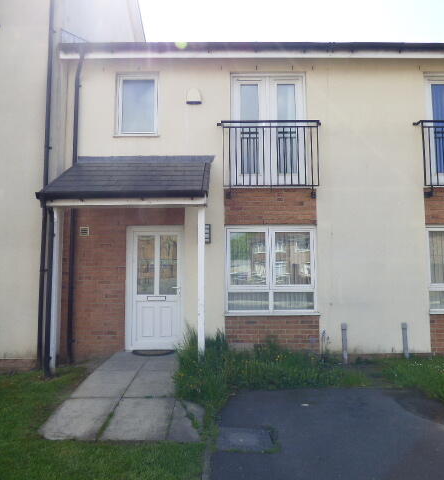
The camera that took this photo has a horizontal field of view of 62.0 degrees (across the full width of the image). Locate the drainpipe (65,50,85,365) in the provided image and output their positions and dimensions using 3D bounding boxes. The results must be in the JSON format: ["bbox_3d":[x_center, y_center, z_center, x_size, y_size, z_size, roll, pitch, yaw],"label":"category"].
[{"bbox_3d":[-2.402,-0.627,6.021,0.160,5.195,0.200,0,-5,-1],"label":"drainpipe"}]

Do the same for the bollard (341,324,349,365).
[{"bbox_3d":[1.894,1.595,5.703,0.100,0.636,0.100,0,-4,0],"label":"bollard"}]

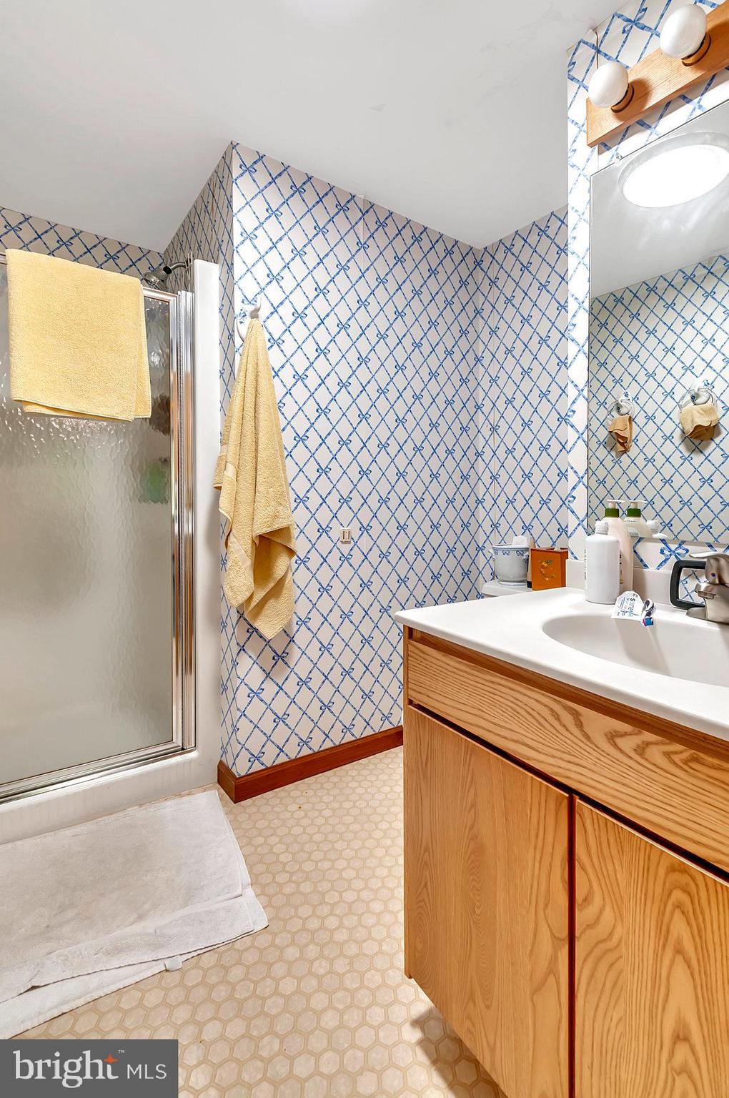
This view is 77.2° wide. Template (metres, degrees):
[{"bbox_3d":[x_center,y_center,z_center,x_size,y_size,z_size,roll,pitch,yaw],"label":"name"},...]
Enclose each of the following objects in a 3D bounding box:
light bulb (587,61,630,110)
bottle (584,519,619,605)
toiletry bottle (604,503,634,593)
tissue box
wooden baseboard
[{"bbox_3d":[0.542,-1.022,1.010,0.092,0.080,0.080,-2,4,-35],"label":"light bulb"},{"bbox_3d":[0.534,0.030,1.025,0.067,0.183,0.067,-1,3,-17],"label":"bottle"},{"bbox_3d":[0.581,-0.004,1.070,0.062,0.214,0.085,-2,4,-35],"label":"toiletry bottle"},{"bbox_3d":[0.741,0.084,1.775,0.130,0.158,0.128,-2,4,-35],"label":"tissue box"},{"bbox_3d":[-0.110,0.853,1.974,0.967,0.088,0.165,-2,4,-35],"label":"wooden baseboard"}]

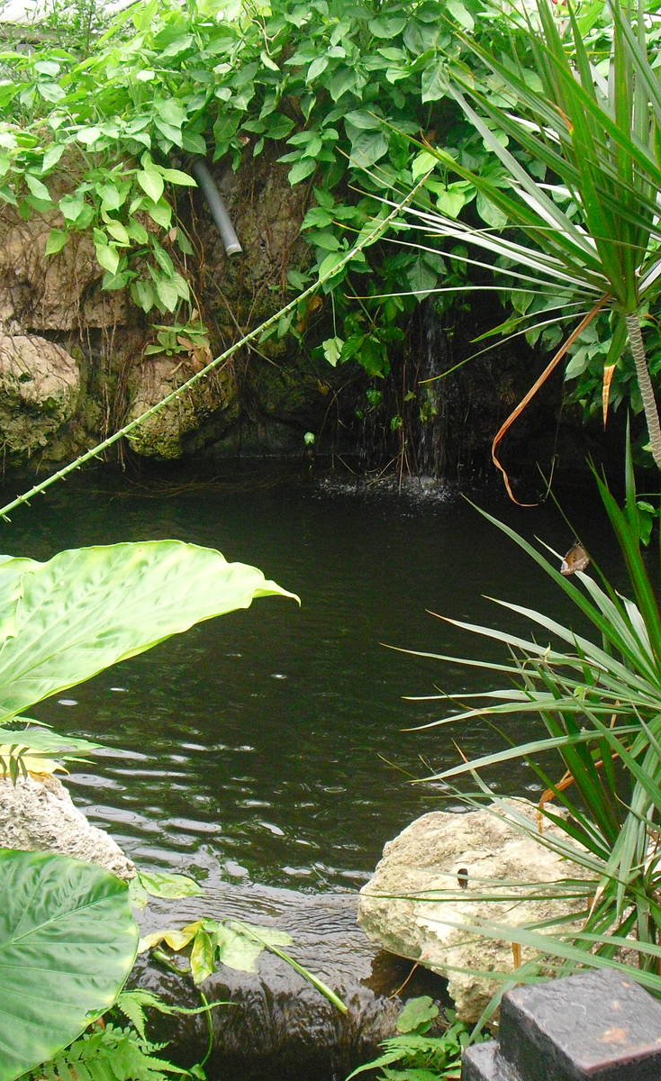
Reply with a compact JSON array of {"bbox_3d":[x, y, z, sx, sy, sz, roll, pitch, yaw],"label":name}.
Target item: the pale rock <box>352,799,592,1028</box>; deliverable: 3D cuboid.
[{"bbox_3d":[0.237,0.576,2.350,0.390,0.290,0.340,2,14,6],"label":"pale rock"}]

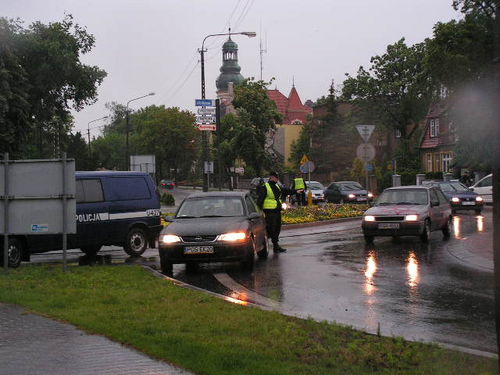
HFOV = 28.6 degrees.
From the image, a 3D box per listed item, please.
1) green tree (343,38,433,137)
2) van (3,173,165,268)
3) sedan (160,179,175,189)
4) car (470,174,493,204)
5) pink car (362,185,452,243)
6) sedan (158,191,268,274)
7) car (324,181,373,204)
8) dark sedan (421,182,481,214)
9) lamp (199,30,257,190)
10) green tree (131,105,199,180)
[{"bbox_3d":[9.400,-4.700,67.000,6.500,10.800,6.500,-1,1,0],"label":"green tree"},{"bbox_3d":[-4.280,0.600,21.400,1.860,1.930,4.800,0,1,45],"label":"van"},{"bbox_3d":[-10.200,-0.420,122.000,1.700,1.420,4.300,-1,1,-5],"label":"sedan"},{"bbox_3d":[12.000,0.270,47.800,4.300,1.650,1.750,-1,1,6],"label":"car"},{"bbox_3d":[4.150,0.690,25.600,1.560,1.380,3.680,0,1,25],"label":"pink car"},{"bbox_3d":[-0.610,0.810,19.750,1.710,1.420,4.470,-1,1,7],"label":"sedan"},{"bbox_3d":[5.750,0.330,56.700,1.700,1.420,4.350,-1,1,-15],"label":"car"},{"bbox_3d":[9.400,0.430,45.400,1.690,1.420,4.100,-1,1,-7],"label":"dark sedan"},{"bbox_3d":[-1.310,-4.000,57.000,3.400,10.100,0.450,-1,1,0],"label":"lamp"},{"bbox_3d":[-9.600,-4.600,110.000,7.800,9.500,7.500,-1,1,0],"label":"green tree"}]

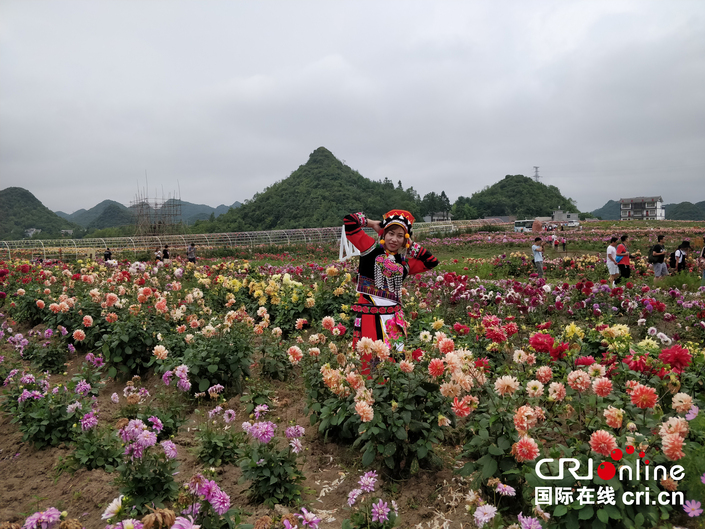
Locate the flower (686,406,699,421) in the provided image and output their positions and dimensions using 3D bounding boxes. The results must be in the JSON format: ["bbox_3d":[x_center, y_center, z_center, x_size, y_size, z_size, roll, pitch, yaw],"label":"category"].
[{"bbox_3d":[1.460,0.640,2.100,0.052,0.060,0.042,0,4,-5],"label":"flower"}]

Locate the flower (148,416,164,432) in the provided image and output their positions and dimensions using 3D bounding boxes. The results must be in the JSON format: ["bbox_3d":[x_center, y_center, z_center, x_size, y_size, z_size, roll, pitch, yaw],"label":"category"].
[{"bbox_3d":[-1.082,0.884,2.700,0.090,0.090,0.060,-3,-16,-37],"label":"flower"}]

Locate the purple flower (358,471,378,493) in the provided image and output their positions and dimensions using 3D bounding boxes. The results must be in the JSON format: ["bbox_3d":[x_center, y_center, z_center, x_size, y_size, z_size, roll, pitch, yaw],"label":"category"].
[{"bbox_3d":[0.077,1.043,2.350,0.096,0.106,0.085,0,4,2],"label":"purple flower"}]

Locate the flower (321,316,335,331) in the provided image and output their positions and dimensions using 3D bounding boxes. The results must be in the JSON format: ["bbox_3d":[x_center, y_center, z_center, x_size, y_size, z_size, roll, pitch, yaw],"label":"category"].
[{"bbox_3d":[-0.201,0.493,4.100,0.109,0.113,0.085,0,3,-3],"label":"flower"}]

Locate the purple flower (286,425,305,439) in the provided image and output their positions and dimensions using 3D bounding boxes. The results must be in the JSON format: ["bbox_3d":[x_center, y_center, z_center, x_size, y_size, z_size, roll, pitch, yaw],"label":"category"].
[{"bbox_3d":[-0.315,0.922,2.700,0.099,0.077,0.089,0,4,-7],"label":"purple flower"}]

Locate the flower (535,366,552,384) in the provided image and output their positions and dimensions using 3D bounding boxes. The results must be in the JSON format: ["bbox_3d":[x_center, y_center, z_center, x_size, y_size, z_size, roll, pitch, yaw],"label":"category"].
[{"bbox_3d":[1.074,0.624,2.750,0.101,0.101,0.081,0,3,6],"label":"flower"}]

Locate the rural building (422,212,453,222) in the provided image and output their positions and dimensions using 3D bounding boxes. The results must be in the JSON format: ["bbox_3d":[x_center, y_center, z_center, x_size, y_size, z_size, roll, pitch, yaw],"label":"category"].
[{"bbox_3d":[26.079,-14.113,150.000,9.200,4.200,7.000,0,3,6],"label":"rural building"}]

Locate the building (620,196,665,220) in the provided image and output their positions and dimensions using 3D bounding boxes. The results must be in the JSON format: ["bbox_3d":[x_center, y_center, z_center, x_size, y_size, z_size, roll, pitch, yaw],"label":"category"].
[{"bbox_3d":[127.090,-24.320,215.000,8.500,10.800,15.800,-4,6,-43],"label":"building"}]

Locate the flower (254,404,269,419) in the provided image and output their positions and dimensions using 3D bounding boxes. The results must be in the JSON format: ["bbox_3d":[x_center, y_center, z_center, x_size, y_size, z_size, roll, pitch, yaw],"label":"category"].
[{"bbox_3d":[-0.557,0.904,3.000,0.089,0.089,0.075,-1,3,-11],"label":"flower"}]

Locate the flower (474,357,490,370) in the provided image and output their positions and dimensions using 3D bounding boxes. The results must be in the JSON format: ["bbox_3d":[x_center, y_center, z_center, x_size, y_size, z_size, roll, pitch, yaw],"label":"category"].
[{"bbox_3d":[0.877,0.668,3.300,0.110,0.090,0.095,1,-12,13],"label":"flower"}]

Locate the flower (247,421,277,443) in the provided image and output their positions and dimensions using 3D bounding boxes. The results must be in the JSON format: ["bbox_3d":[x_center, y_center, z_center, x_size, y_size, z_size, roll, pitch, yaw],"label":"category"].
[{"bbox_3d":[-0.493,0.905,2.650,0.163,0.119,0.114,-1,4,-11],"label":"flower"}]

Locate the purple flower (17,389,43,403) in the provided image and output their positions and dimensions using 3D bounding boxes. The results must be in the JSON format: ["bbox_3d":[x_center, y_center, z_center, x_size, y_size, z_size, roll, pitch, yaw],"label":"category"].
[{"bbox_3d":[-2.206,0.898,3.350,0.164,0.096,0.106,0,3,0],"label":"purple flower"}]

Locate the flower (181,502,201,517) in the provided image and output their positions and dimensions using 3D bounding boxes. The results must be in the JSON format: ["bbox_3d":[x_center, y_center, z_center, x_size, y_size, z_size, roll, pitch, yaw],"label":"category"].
[{"bbox_3d":[-0.726,1.106,2.200,0.092,0.085,0.075,-1,3,-19],"label":"flower"}]

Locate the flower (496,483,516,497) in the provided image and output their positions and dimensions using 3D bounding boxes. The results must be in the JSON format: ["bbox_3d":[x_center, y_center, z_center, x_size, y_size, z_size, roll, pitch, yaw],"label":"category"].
[{"bbox_3d":[0.709,1.035,2.250,0.092,0.055,0.092,1,4,8],"label":"flower"}]

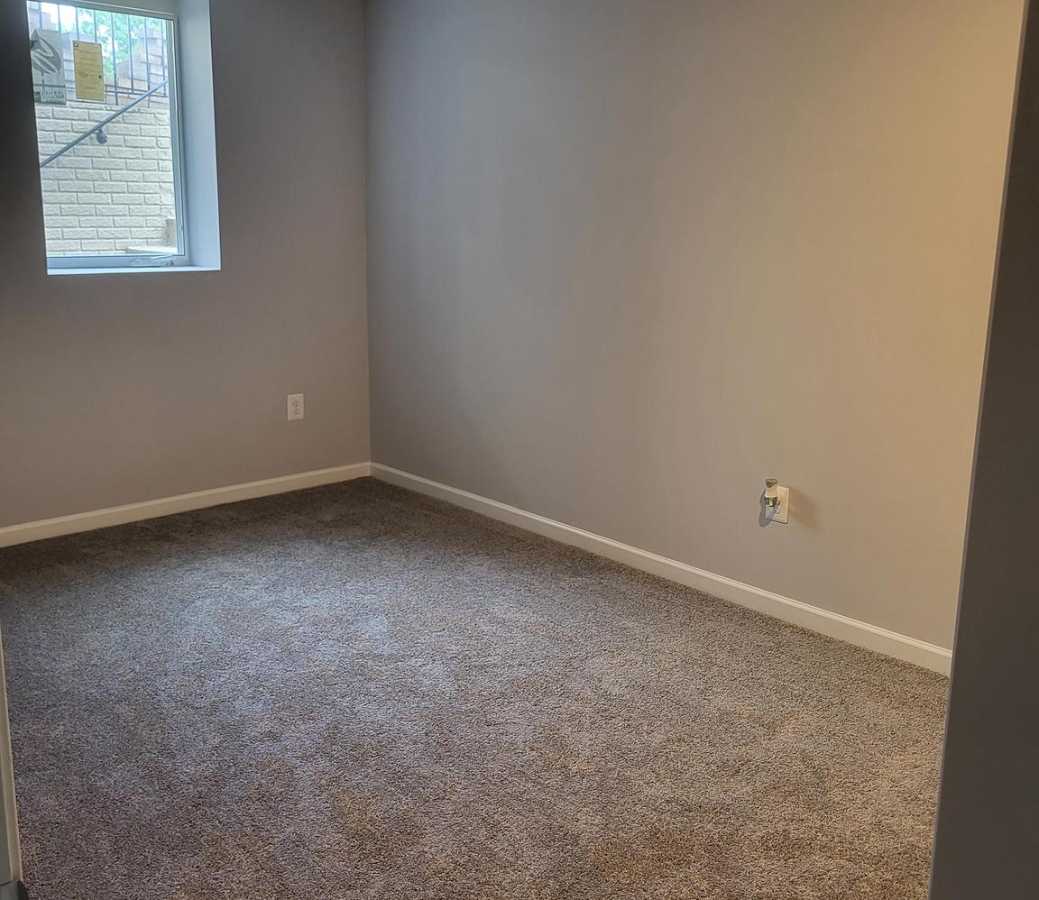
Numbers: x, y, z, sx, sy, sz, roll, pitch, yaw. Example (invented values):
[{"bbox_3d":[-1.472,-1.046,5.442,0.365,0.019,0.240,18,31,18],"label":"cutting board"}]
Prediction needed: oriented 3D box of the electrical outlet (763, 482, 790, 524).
[{"bbox_3d":[0.885,0.186,3.586,0.018,0.122,0.086,-11,18,-42],"label":"electrical outlet"}]

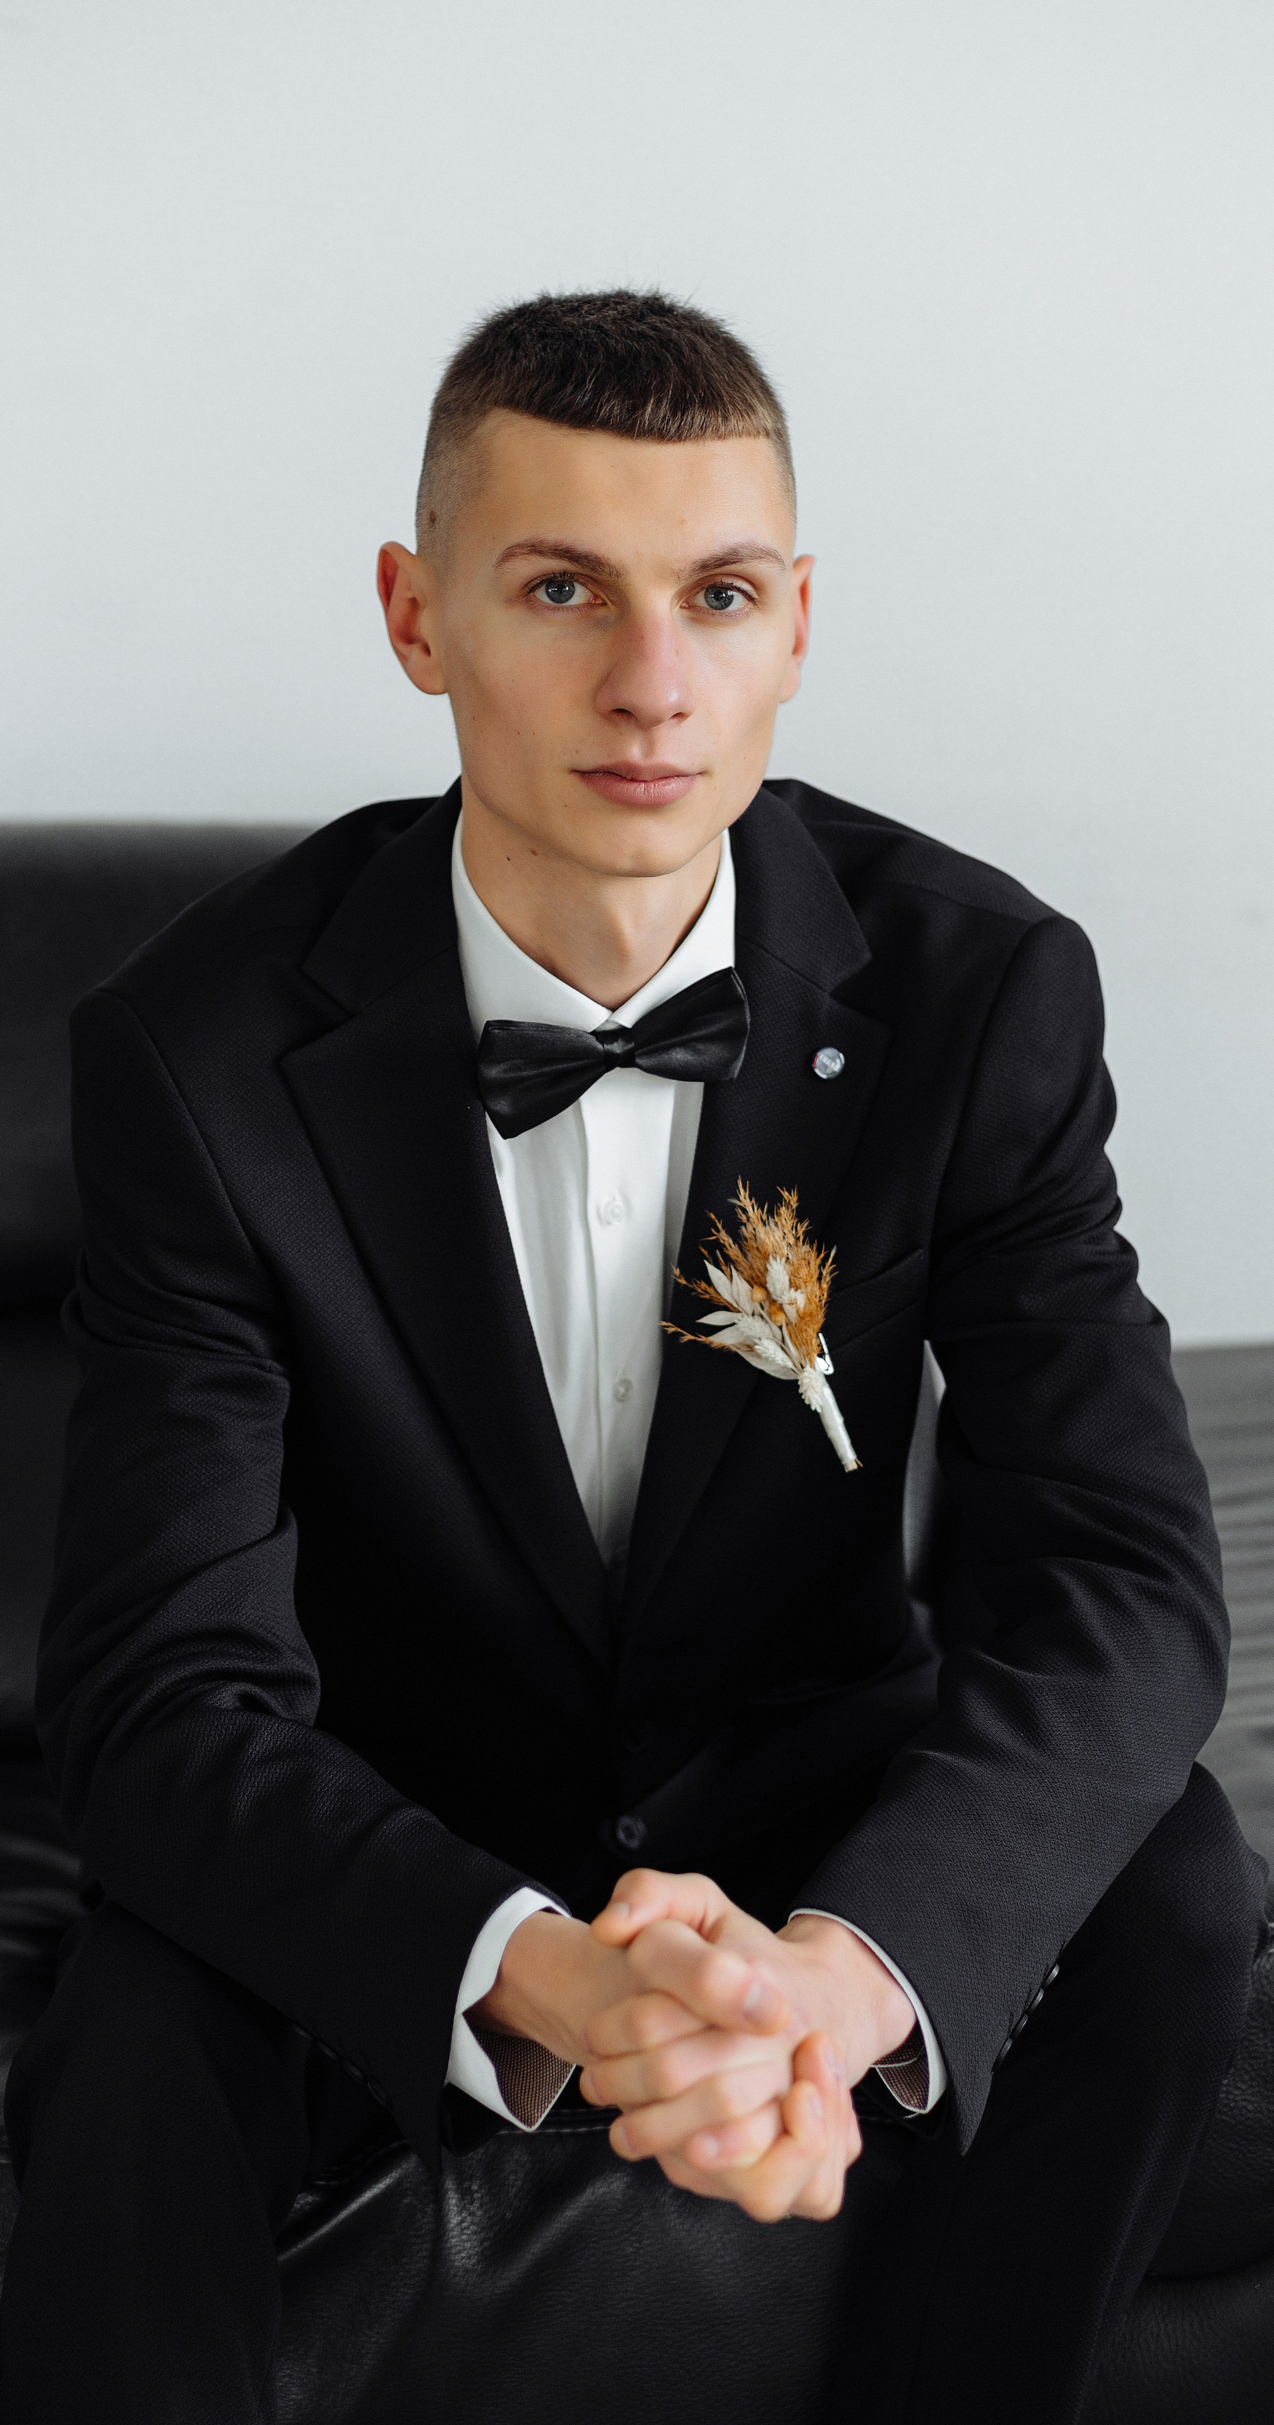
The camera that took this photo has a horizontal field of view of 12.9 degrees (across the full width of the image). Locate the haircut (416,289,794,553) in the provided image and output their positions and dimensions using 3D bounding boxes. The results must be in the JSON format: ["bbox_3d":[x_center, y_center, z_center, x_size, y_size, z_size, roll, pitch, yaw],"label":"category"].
[{"bbox_3d":[-0.013,-0.303,2.330,0.157,0.155,0.192,0,10,-11],"label":"haircut"}]

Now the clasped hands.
[{"bbox_3d":[0.020,0.303,2.060,0.160,0.118,0.125,0,12,-2],"label":"clasped hands"}]

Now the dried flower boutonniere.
[{"bbox_3d":[0.052,0.048,2.300,0.076,0.132,0.045,-18,21,0],"label":"dried flower boutonniere"}]

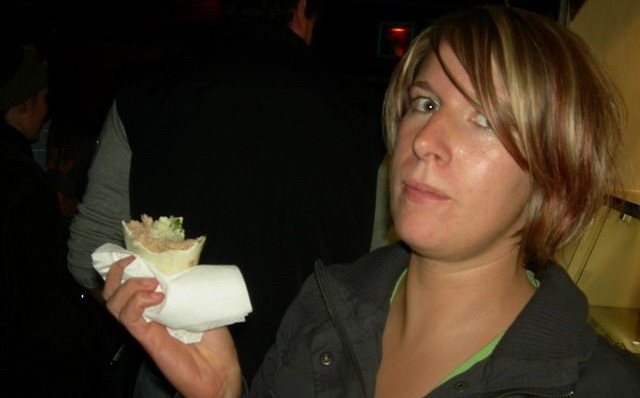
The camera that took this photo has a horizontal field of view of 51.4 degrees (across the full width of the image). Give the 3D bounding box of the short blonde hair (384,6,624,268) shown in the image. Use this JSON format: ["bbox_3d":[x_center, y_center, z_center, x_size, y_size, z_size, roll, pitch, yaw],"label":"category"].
[{"bbox_3d":[0.181,-0.060,0.650,0.205,0.250,0.230,13,2,42],"label":"short blonde hair"}]

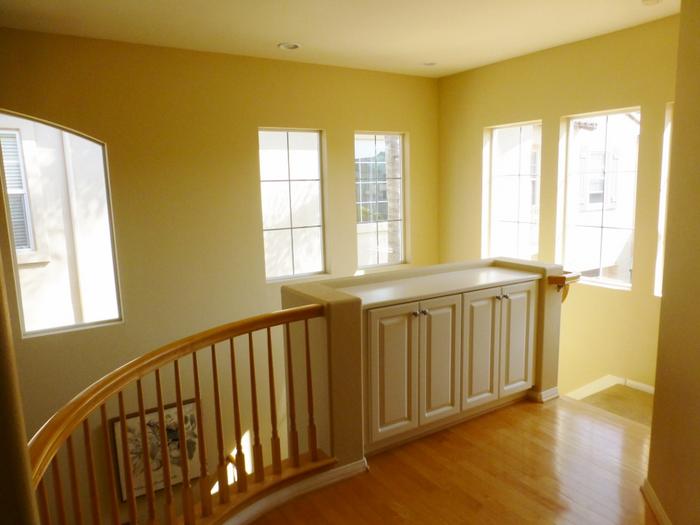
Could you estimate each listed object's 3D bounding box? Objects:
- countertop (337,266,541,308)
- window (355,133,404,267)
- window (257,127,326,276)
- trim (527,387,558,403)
[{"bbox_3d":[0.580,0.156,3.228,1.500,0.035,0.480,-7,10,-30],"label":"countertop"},{"bbox_3d":[0.359,-0.716,5.663,0.740,1.530,0.100,-7,10,-30],"label":"window"},{"bbox_3d":[-0.589,-0.606,5.122,0.740,1.530,0.100,-7,10,-30],"label":"window"},{"bbox_3d":[1.422,0.954,3.533,0.190,0.075,0.100,-7,10,-30],"label":"trim"}]

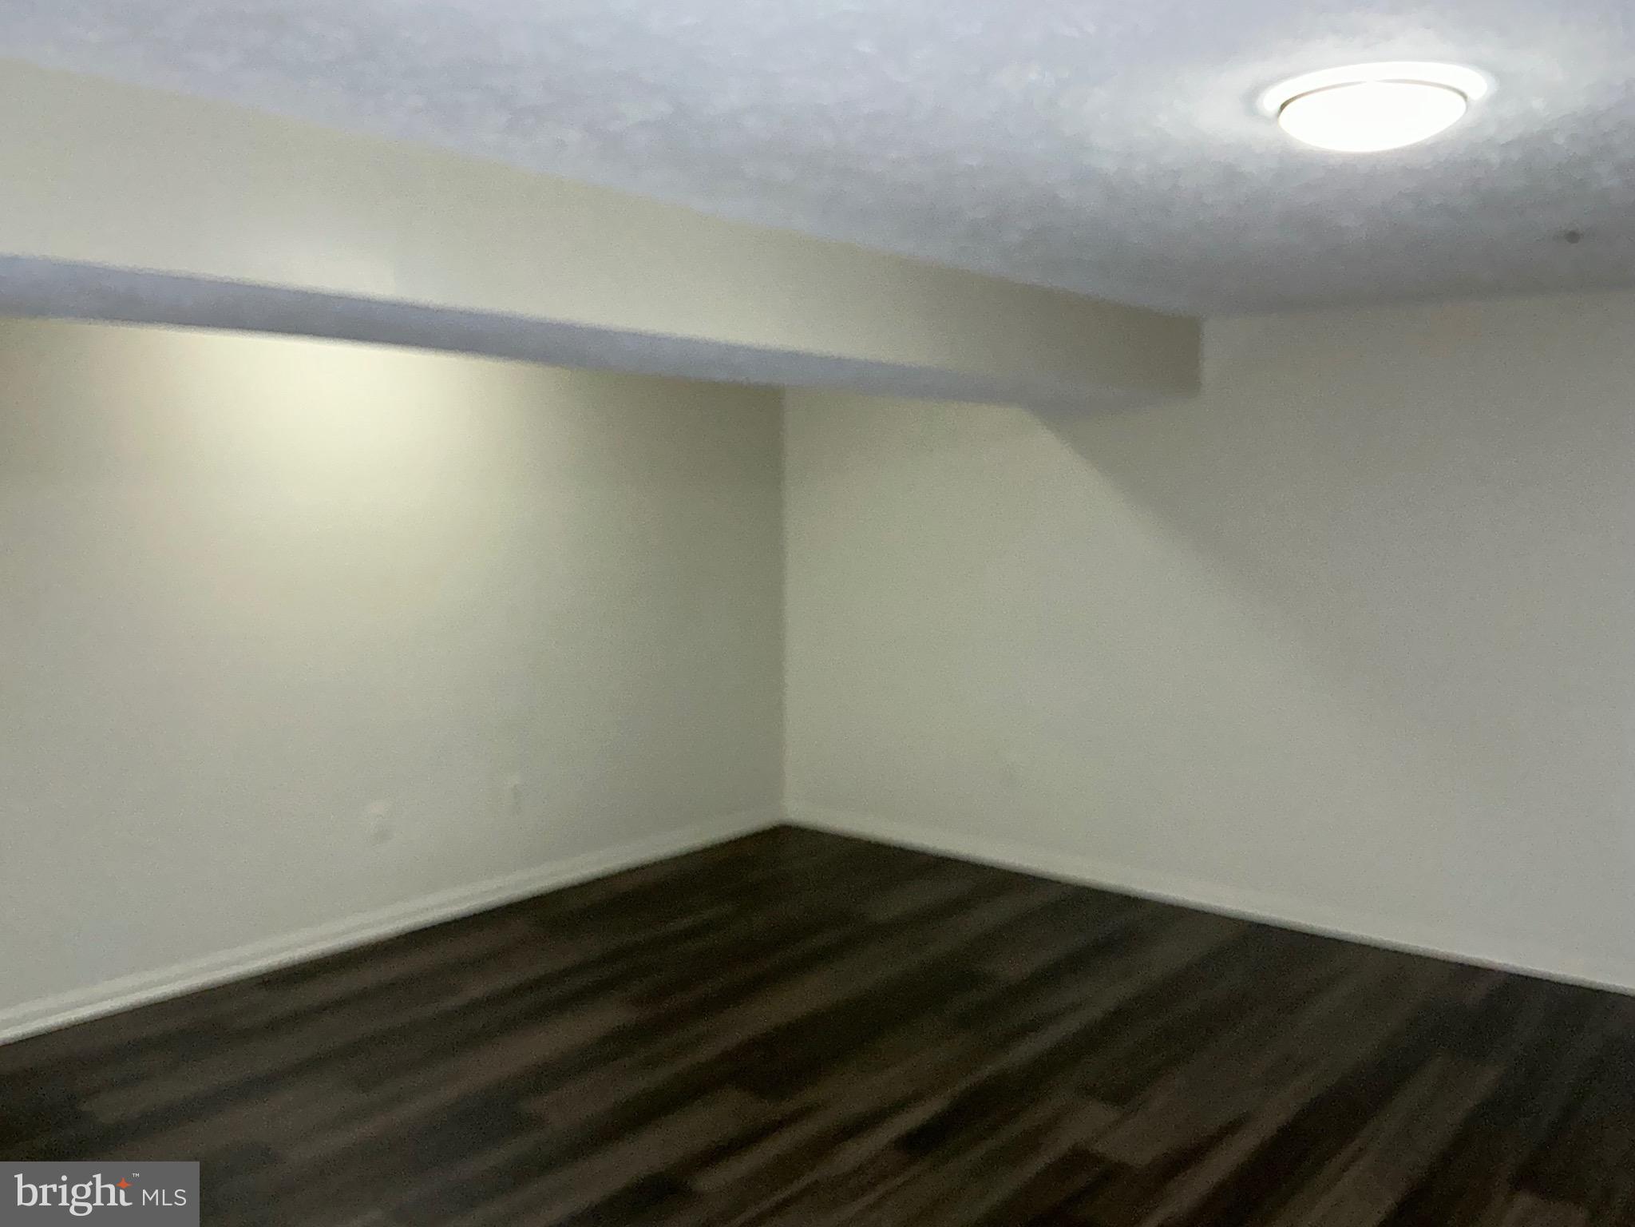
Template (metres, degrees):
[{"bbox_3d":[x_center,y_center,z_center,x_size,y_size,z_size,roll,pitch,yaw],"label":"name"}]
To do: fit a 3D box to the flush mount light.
[{"bbox_3d":[0.930,-0.827,2.228,0.355,0.087,0.355,4,6,41],"label":"flush mount light"}]

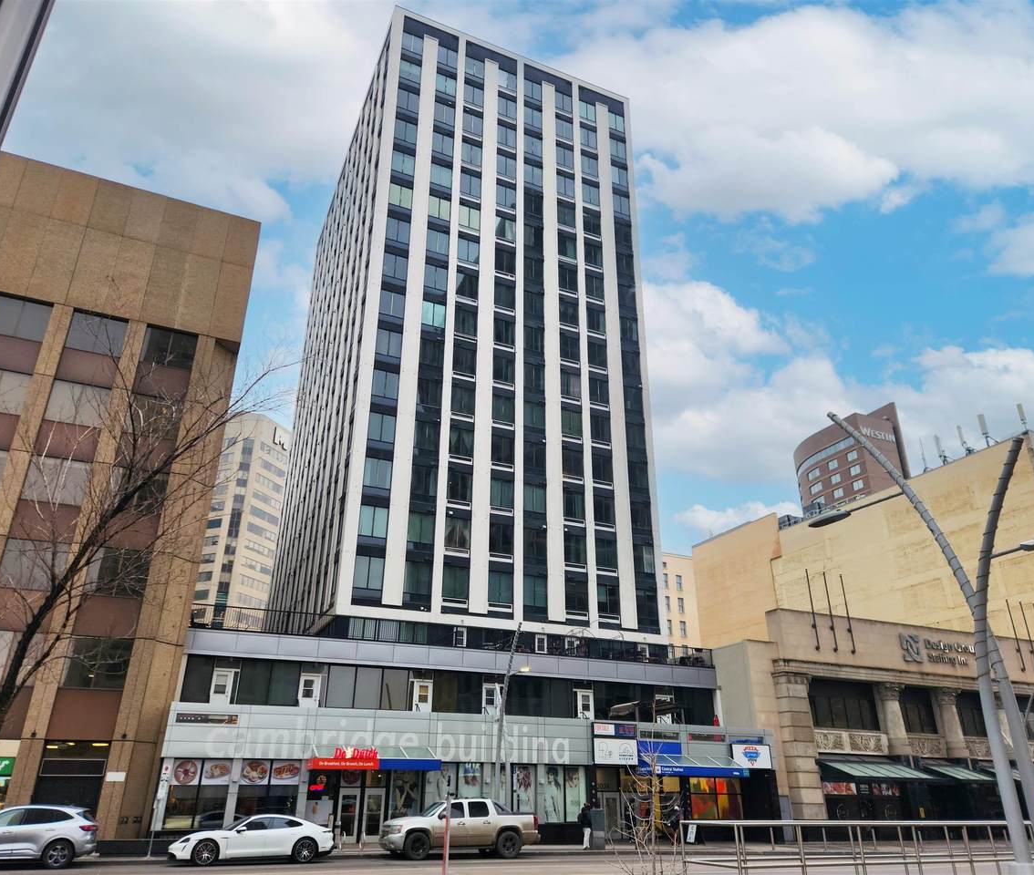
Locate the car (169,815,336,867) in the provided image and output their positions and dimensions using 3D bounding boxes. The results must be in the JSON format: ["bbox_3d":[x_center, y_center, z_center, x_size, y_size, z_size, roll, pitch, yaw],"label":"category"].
[{"bbox_3d":[-8.361,12.862,24.920,4.960,1.380,1.970,11,-26,-22],"label":"car"}]

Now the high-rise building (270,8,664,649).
[{"bbox_3d":[-6.269,-3.583,67.352,21.273,49.670,30.620,11,-26,-22],"label":"high-rise building"}]

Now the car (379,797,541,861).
[{"bbox_3d":[-2.051,13.930,27.790,5.620,1.930,2.010,11,-26,-22],"label":"car"}]

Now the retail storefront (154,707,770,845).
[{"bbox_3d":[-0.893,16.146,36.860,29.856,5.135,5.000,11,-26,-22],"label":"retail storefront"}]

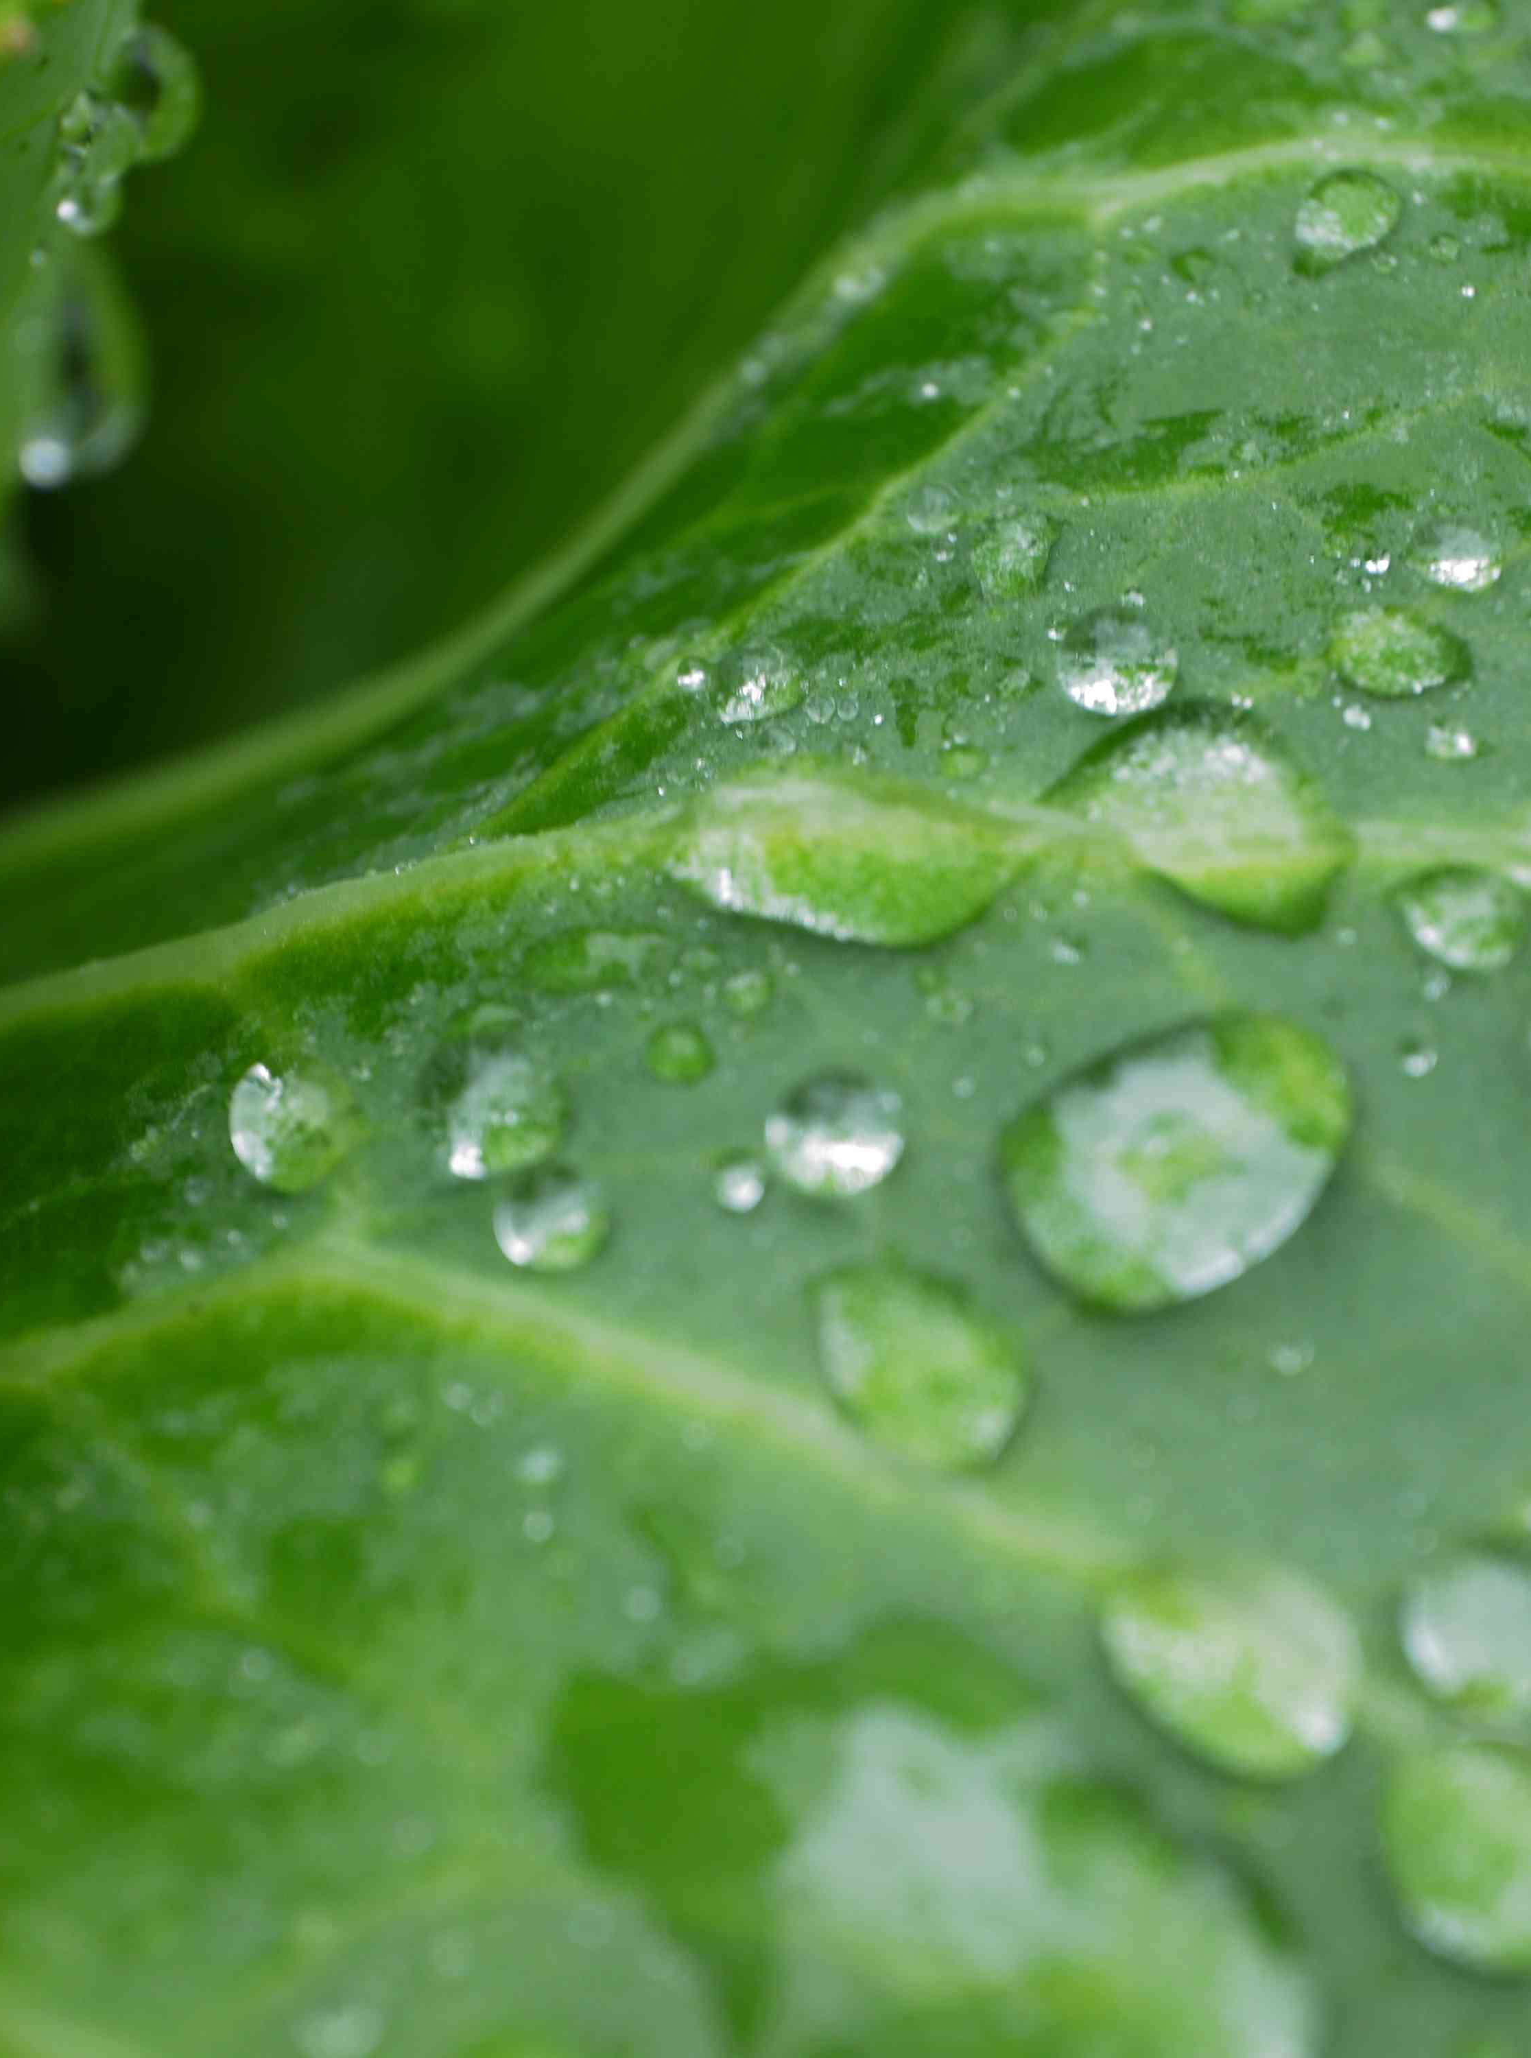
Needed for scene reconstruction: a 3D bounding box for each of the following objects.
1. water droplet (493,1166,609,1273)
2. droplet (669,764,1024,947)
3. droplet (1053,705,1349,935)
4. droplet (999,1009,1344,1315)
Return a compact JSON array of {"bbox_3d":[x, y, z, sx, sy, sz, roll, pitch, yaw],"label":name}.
[{"bbox_3d":[-0.008,0.007,0.242,0.004,0.003,0.004,0,48,0],"label":"water droplet"},{"bbox_3d":[0.003,-0.007,0.253,0.014,0.004,0.008,0,48,0],"label":"droplet"},{"bbox_3d":[0.017,-0.008,0.254,0.013,0.005,0.009,34,56,27],"label":"droplet"},{"bbox_3d":[0.015,0.005,0.242,0.012,0.005,0.015,24,52,20],"label":"droplet"}]

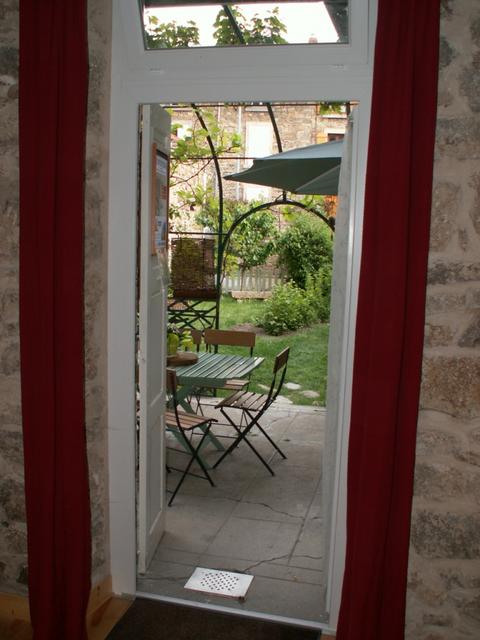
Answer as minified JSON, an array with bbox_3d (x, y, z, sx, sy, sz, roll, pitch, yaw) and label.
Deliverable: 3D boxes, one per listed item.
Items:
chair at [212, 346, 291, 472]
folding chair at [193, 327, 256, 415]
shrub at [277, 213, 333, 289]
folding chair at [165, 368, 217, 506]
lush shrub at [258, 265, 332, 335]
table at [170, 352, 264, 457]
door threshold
[{"bbox_3d":[0.084,0.584,4.335,0.420,0.800,0.390,4,9,13],"label":"chair"},{"bbox_3d":[-0.123,0.499,4.855,0.390,0.800,0.420,4,9,13],"label":"folding chair"},{"bbox_3d":[1.470,-1.213,12.909,1.450,1.850,1.400,4,9,14],"label":"shrub"},{"bbox_3d":[-0.409,0.635,3.911,0.390,0.800,0.420,8,11,36],"label":"folding chair"},{"bbox_3d":[1.089,-0.342,10.055,1.350,1.000,1.200,4,9,14],"label":"lush shrub"},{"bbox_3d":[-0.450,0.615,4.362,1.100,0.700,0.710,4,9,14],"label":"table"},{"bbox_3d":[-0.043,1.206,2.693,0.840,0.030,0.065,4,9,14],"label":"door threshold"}]

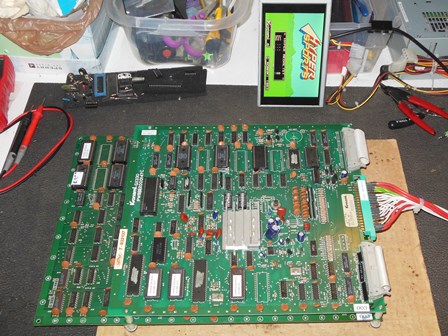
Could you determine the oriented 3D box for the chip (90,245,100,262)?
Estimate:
[{"bbox_3d":[-0.163,0.109,0.629,0.007,0.004,0.019,-1,55,1],"label":"chip"}]

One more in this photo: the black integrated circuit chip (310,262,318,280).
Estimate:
[{"bbox_3d":[0.108,0.124,0.591,0.007,0.004,0.020,-1,55,2],"label":"black integrated circuit chip"}]

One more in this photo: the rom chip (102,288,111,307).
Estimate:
[{"bbox_3d":[-0.141,0.158,0.594,0.007,0.004,0.020,-1,55,1],"label":"rom chip"}]

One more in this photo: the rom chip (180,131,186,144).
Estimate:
[{"bbox_3d":[-0.061,-0.042,0.712,0.007,0.004,0.020,0,56,1],"label":"rom chip"}]

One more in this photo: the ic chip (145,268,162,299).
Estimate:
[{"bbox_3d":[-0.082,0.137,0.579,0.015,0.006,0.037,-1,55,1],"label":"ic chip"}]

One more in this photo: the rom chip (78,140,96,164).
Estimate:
[{"bbox_3d":[-0.202,-0.023,0.728,0.016,0.008,0.037,0,56,1],"label":"rom chip"}]

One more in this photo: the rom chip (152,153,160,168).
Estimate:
[{"bbox_3d":[-0.096,-0.010,0.699,0.008,0.004,0.024,-1,54,2],"label":"rom chip"}]

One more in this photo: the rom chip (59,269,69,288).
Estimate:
[{"bbox_3d":[-0.201,0.140,0.620,0.008,0.005,0.024,0,56,1],"label":"rom chip"}]

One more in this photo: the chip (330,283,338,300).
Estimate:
[{"bbox_3d":[0.129,0.145,0.579,0.008,0.004,0.020,-1,54,2],"label":"chip"}]

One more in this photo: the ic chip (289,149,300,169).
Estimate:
[{"bbox_3d":[0.099,-0.012,0.689,0.015,0.005,0.032,-1,56,2],"label":"ic chip"}]

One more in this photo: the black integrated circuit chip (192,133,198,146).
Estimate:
[{"bbox_3d":[-0.041,-0.041,0.713,0.007,0.004,0.020,-1,55,2],"label":"black integrated circuit chip"}]

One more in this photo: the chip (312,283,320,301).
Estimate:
[{"bbox_3d":[0.108,0.146,0.581,0.008,0.004,0.020,-1,56,2],"label":"chip"}]

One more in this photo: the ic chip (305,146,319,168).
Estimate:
[{"bbox_3d":[0.123,-0.014,0.685,0.015,0.005,0.032,-1,55,2],"label":"ic chip"}]

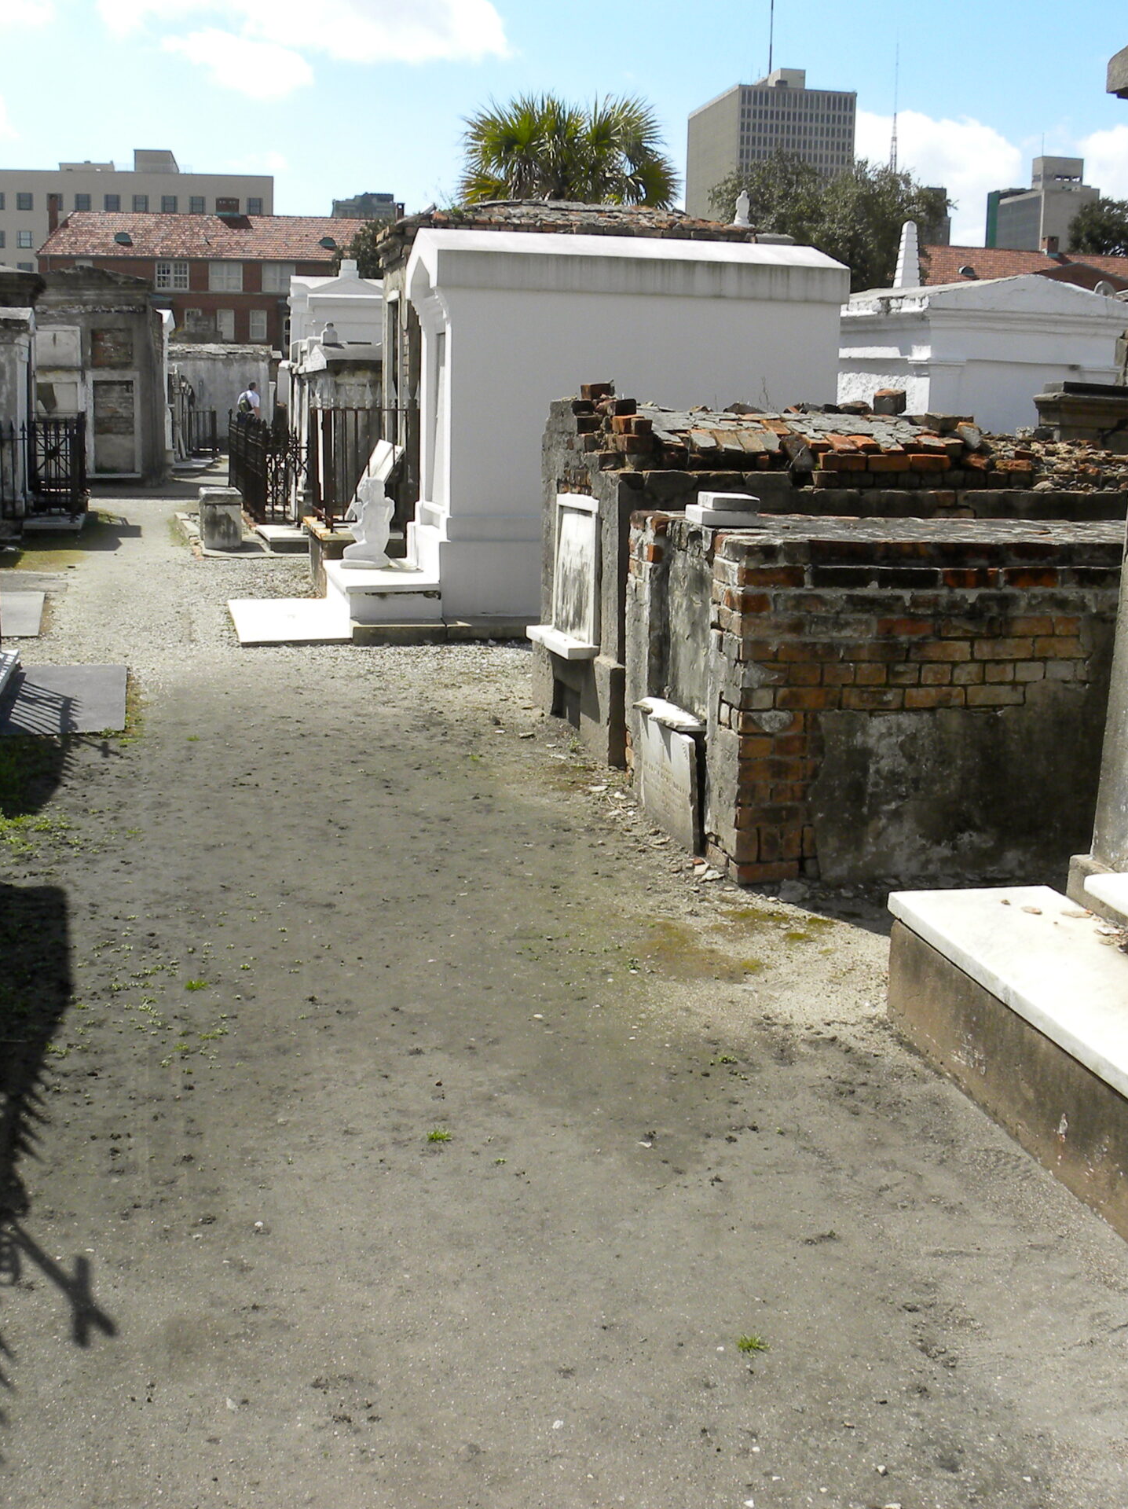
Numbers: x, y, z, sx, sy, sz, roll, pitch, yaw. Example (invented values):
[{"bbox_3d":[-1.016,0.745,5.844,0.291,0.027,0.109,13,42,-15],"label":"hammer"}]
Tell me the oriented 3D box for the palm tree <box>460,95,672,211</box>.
[{"bbox_3d":[0.022,-6.840,23.094,3.100,5.800,3.100,1,13,0],"label":"palm tree"}]

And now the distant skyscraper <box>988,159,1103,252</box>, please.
[{"bbox_3d":[148.312,-148.873,485.442,24.000,75.000,38.000,-1,14,-11],"label":"distant skyscraper"}]

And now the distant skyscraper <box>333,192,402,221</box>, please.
[{"bbox_3d":[-77.684,-176.569,582.137,22.100,73.000,22.000,-1,14,-11],"label":"distant skyscraper"}]

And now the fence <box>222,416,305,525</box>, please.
[{"bbox_3d":[-3.713,-3.552,18.461,0.500,1.130,5.000,-2,14,-15],"label":"fence"}]

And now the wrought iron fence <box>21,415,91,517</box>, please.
[{"bbox_3d":[-5.760,-3.273,17.118,0.560,1.150,2.000,-2,14,-15],"label":"wrought iron fence"}]

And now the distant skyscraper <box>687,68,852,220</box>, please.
[{"bbox_3d":[67.603,-173.273,516.746,38.700,104.000,60.000,-1,14,-11],"label":"distant skyscraper"}]

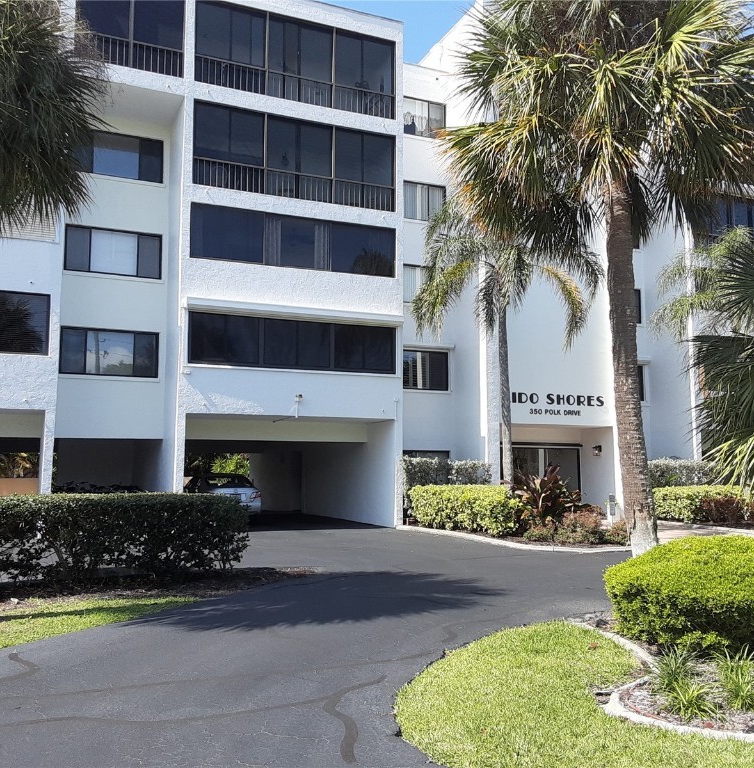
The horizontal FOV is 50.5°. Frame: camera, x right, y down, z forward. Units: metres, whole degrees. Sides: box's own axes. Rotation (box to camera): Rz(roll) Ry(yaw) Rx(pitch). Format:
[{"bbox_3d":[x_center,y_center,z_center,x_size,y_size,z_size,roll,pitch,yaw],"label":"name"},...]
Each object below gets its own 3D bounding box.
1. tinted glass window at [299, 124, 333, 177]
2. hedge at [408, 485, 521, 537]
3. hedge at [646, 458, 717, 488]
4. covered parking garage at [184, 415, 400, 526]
[{"bbox_3d":[-1.649,-6.324,21.647,0.943,1.421,0.100,3,-6,-23],"label":"tinted glass window"},{"bbox_3d":[2.155,3.062,19.592,1.050,1.150,4.200,3,-7,-24],"label":"hedge"},{"bbox_3d":[10.415,3.436,26.943,3.200,1.782,0.865,3,-6,-23],"label":"hedge"},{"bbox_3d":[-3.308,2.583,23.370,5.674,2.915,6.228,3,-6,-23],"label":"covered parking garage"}]

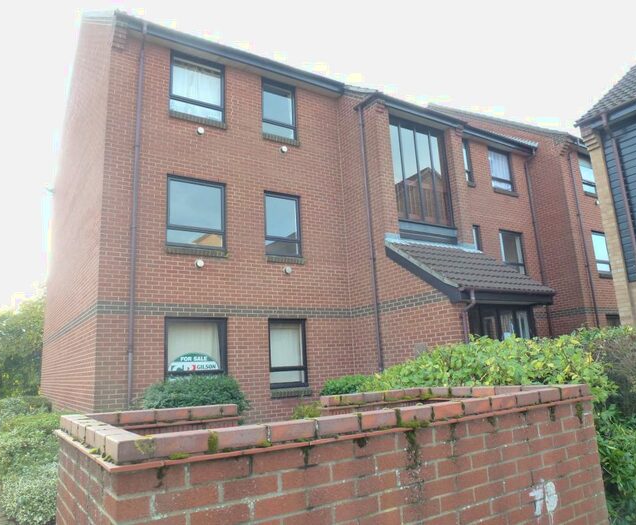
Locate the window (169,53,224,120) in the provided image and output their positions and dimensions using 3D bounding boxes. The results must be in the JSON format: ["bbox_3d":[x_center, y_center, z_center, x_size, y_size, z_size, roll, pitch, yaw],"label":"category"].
[{"bbox_3d":[-2.431,-3.482,9.765,1.165,1.350,0.100,5,-14,-33],"label":"window"}]

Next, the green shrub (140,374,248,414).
[{"bbox_3d":[-1.899,2.451,7.594,1.500,1.380,1.100,5,-14,-33],"label":"green shrub"}]

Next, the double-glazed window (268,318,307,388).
[{"bbox_3d":[-0.609,1.803,9.666,0.890,1.350,0.100,5,-14,-33],"label":"double-glazed window"}]

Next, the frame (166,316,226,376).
[{"bbox_3d":[-2.173,1.666,8.661,1.165,1.350,0.100,5,-14,-33],"label":"frame"}]

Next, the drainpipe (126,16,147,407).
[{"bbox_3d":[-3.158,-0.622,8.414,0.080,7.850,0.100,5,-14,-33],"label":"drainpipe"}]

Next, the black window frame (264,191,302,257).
[{"bbox_3d":[-0.739,-0.783,10.220,0.890,1.350,0.100,5,-14,-33],"label":"black window frame"}]

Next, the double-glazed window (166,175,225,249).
[{"bbox_3d":[-2.303,-0.920,9.216,1.165,1.350,0.100,5,-14,-33],"label":"double-glazed window"}]

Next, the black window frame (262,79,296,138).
[{"bbox_3d":[-0.868,-3.345,10.770,0.890,1.350,0.100,5,-14,-33],"label":"black window frame"}]

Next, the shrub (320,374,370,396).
[{"bbox_3d":[0.631,2.641,8.713,0.950,1.230,0.900,5,-14,-33],"label":"shrub"}]

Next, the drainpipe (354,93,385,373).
[{"bbox_3d":[1.117,-0.083,10.090,0.100,7.080,0.080,5,-14,-33],"label":"drainpipe"}]

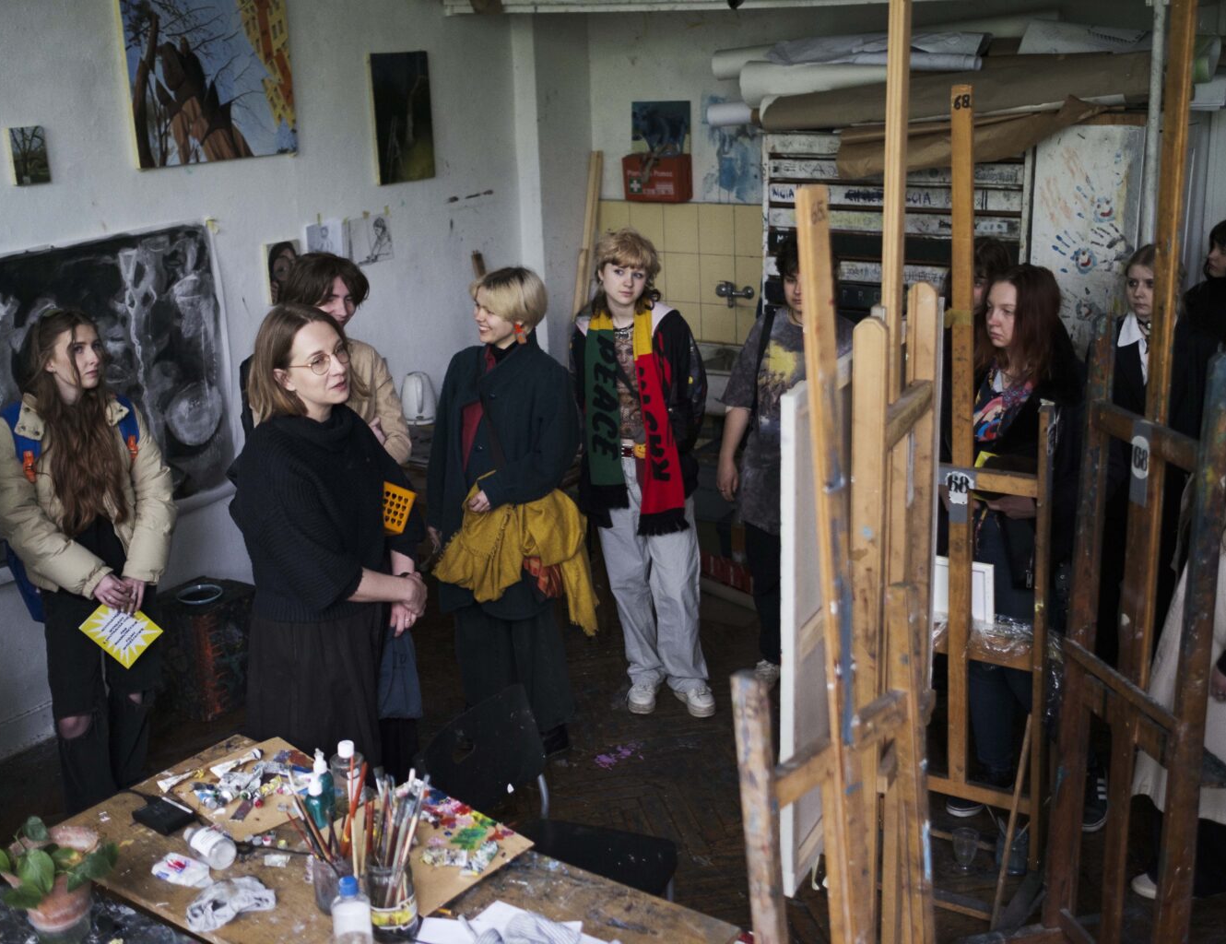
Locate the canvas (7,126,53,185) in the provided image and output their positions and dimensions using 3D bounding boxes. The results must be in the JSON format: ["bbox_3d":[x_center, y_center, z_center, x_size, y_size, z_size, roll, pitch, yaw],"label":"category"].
[{"bbox_3d":[-1.937,-1.048,4.563,0.020,0.182,0.125,10,21,33],"label":"canvas"}]

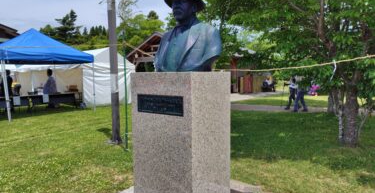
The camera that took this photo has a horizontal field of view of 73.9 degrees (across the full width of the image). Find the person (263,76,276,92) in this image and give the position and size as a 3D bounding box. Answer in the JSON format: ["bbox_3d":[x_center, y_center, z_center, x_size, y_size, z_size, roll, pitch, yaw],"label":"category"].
[{"bbox_3d":[6.773,-0.988,20.500,0.900,1.270,0.550,1,5,17],"label":"person"}]

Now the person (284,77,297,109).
[{"bbox_3d":[4.655,-0.152,11.150,0.650,1.530,0.500,1,5,14],"label":"person"}]

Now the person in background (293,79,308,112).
[{"bbox_3d":[4.944,-0.091,10.850,0.650,1.530,0.500,1,5,14],"label":"person in background"}]

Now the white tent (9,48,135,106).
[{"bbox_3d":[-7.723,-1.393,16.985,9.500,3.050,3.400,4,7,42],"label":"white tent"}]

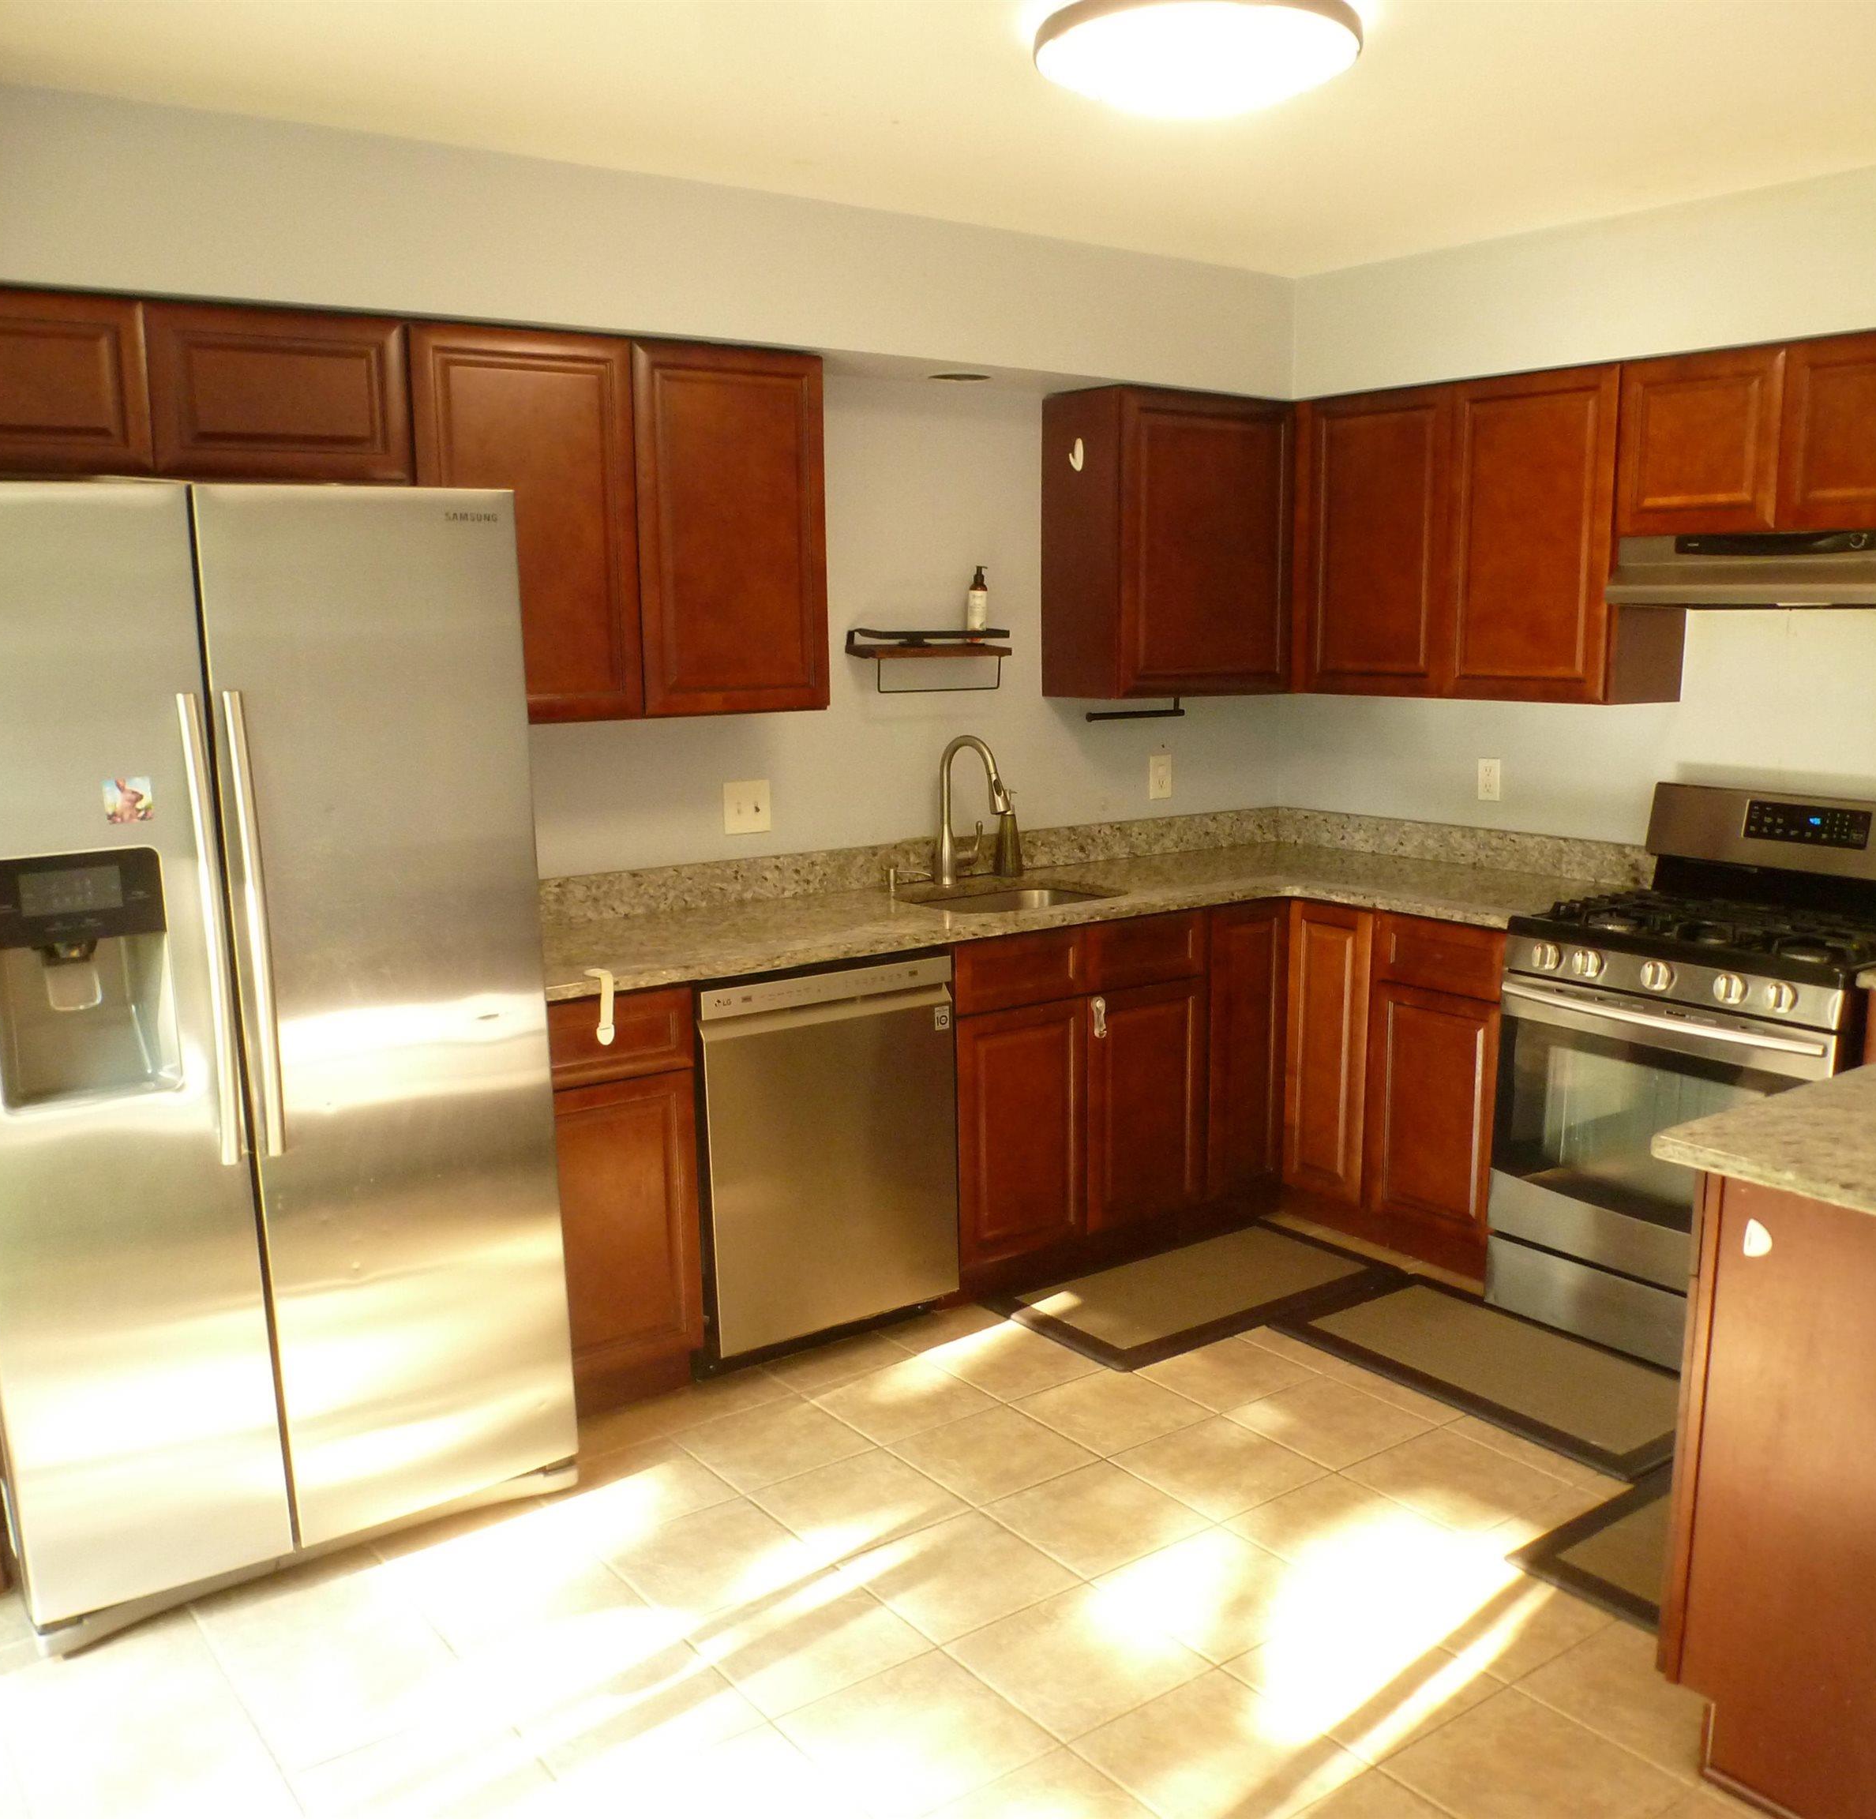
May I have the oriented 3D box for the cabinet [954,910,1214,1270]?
[{"bbox_3d":[0.168,0.422,4.239,0.767,0.866,0.625,-8,12,-34],"label":"cabinet"}]

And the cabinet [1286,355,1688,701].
[{"bbox_3d":[1.363,-0.927,4.256,0.318,0.764,0.972,-8,12,-34],"label":"cabinet"}]

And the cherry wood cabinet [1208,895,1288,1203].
[{"bbox_3d":[0.620,0.341,4.598,0.283,0.815,0.612,-7,12,-35],"label":"cherry wood cabinet"}]

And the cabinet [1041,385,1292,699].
[{"bbox_3d":[0.625,-0.967,4.513,0.625,0.764,0.318,-8,12,-34],"label":"cabinet"}]

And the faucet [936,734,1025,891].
[{"bbox_3d":[0.116,-0.255,4.337,0.130,0.382,0.248,-7,12,-35],"label":"faucet"}]

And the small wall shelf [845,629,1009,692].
[{"bbox_3d":[-0.015,-0.635,4.286,0.430,0.160,0.128,-7,12,-35],"label":"small wall shelf"}]

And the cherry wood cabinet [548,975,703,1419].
[{"bbox_3d":[-0.818,0.559,3.595,0.380,0.885,0.612,-7,12,-35],"label":"cherry wood cabinet"}]

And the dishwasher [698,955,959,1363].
[{"bbox_3d":[-0.385,0.500,3.836,0.605,0.845,0.620,-8,12,-34],"label":"dishwasher"}]

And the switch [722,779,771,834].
[{"bbox_3d":[-0.455,-0.245,4.057,0.119,0.118,0.014,-8,12,-34],"label":"switch"}]

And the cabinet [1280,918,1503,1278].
[{"bbox_3d":[1.357,0.415,4.352,0.622,0.885,0.658,-7,12,-35],"label":"cabinet"}]

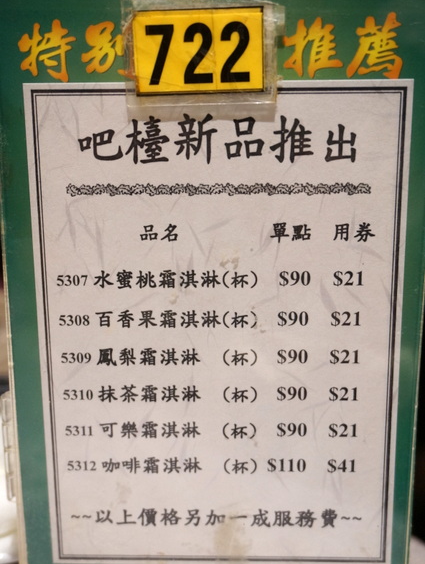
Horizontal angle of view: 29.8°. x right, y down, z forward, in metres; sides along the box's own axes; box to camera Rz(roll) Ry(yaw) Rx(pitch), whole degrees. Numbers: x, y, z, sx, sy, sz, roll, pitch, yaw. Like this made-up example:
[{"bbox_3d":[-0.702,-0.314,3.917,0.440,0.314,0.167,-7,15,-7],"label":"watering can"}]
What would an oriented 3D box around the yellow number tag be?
[{"bbox_3d":[-0.004,-0.077,0.268,0.043,0.027,0.002,-1,14,2],"label":"yellow number tag"}]

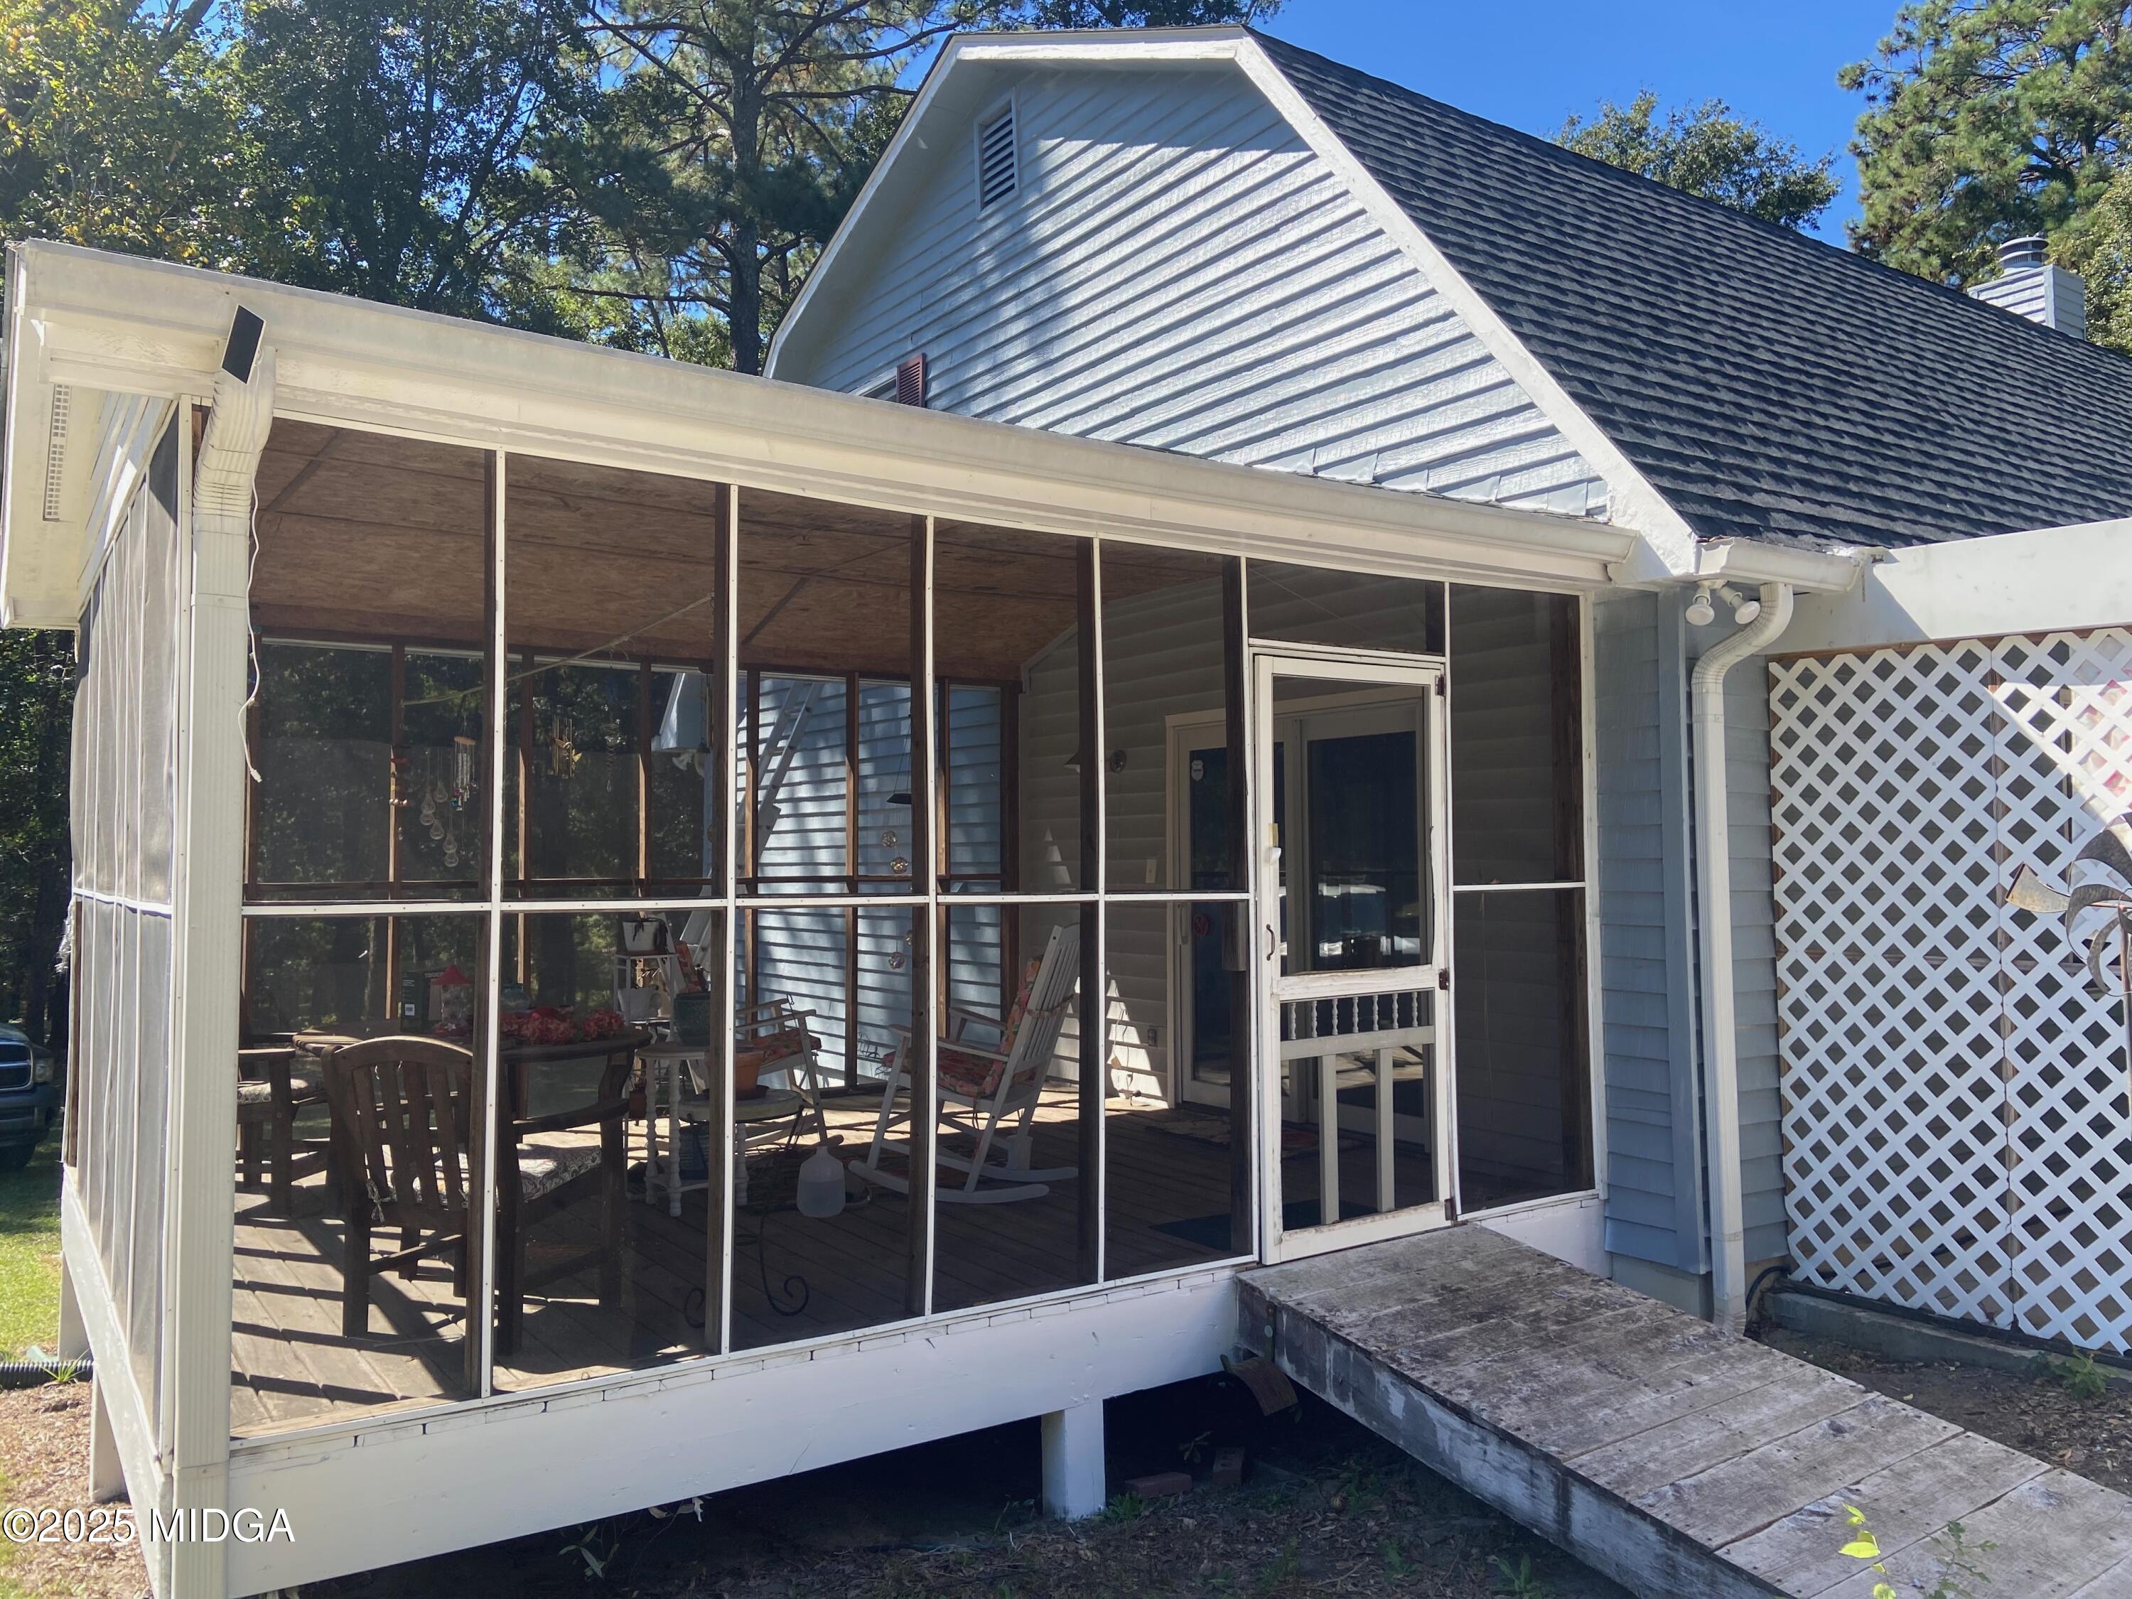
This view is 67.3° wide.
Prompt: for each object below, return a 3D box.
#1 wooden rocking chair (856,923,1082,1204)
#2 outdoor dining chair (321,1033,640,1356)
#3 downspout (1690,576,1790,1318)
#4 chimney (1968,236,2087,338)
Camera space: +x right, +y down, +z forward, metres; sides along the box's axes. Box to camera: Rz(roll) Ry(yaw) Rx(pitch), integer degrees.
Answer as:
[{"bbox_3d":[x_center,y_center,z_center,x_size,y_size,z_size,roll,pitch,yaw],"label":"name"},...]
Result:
[{"bbox_3d":[-0.373,1.024,6.468,0.887,1.101,0.657,-1,-3,18],"label":"wooden rocking chair"},{"bbox_3d":[-1.672,1.068,4.561,0.618,0.863,0.623,-1,-3,20],"label":"outdoor dining chair"},{"bbox_3d":[2.504,0.612,5.866,0.110,2.759,0.319,1,-3,-34],"label":"downspout"},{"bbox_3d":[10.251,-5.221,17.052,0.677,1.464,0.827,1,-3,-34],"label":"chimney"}]

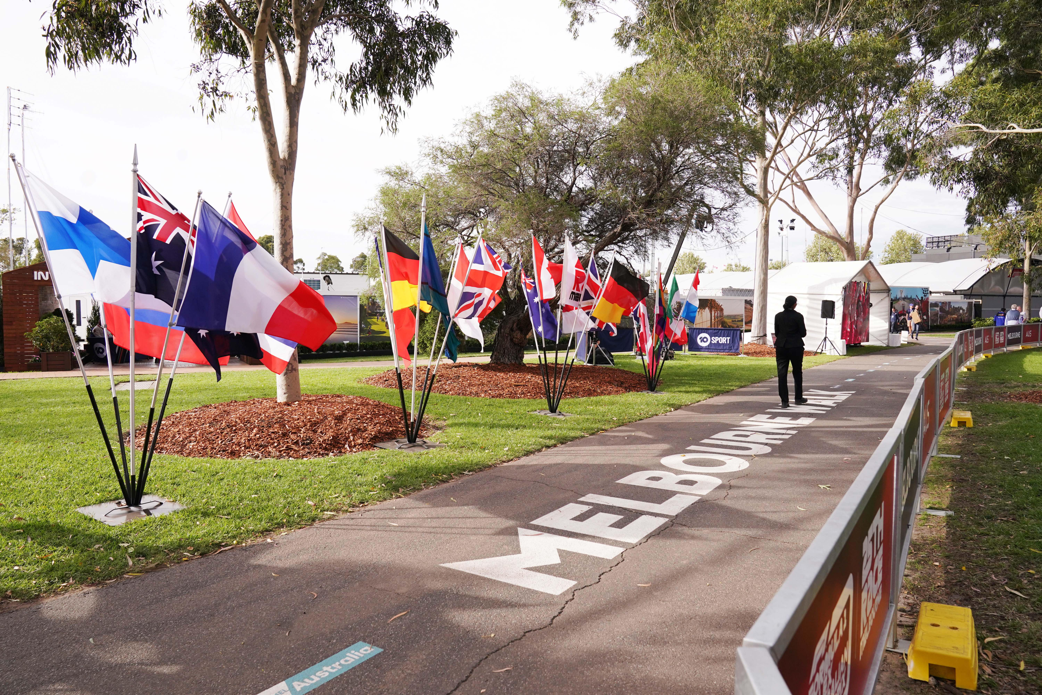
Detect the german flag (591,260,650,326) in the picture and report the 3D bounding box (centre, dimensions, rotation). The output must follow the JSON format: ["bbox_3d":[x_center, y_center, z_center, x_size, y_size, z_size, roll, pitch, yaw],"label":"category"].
[{"bbox_3d":[1.465,-0.810,10.310,0.350,0.970,1.330,2,4,28],"label":"german flag"}]

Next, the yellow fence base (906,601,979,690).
[{"bbox_3d":[1.820,1.255,2.980,0.230,0.125,0.580,2,4,32],"label":"yellow fence base"}]

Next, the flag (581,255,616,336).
[{"bbox_3d":[1.164,-0.780,10.400,0.550,1.180,0.420,-1,3,-19],"label":"flag"}]

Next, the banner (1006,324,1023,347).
[{"bbox_3d":[18.616,-0.445,26.200,2.350,0.700,0.040,-3,4,-45],"label":"banner"}]

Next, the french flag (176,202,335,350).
[{"bbox_3d":[-1.960,-0.490,5.250,0.360,1.030,1.360,2,4,28],"label":"french flag"}]

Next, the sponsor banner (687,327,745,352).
[{"bbox_3d":[6.370,-0.239,22.790,1.700,0.790,0.060,2,3,24],"label":"sponsor banner"}]

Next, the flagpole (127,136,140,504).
[{"bbox_3d":[-2.877,-0.153,5.171,0.050,2.672,0.050,2,3,0],"label":"flagpole"}]

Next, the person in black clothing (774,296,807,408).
[{"bbox_3d":[4.195,0.049,10.749,0.470,1.690,0.360,3,4,38],"label":"person in black clothing"}]

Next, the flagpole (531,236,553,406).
[{"bbox_3d":[0.305,-0.356,9.884,0.035,2.570,0.035,-7,3,0],"label":"flagpole"}]

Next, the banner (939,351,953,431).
[{"bbox_3d":[4.941,0.451,8.051,0.040,0.680,2.300,2,4,34],"label":"banner"}]

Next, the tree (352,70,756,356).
[{"bbox_3d":[0.614,-2.744,15.174,8.400,6.450,7.600,0,3,0],"label":"tree"}]

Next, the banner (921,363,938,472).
[{"bbox_3d":[3.590,0.587,6.085,0.040,0.690,2.250,2,4,34],"label":"banner"}]

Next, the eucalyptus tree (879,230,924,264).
[{"bbox_3d":[43.860,-8.184,80.292,5.600,10.850,5.600,0,3,0],"label":"eucalyptus tree"}]

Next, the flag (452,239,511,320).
[{"bbox_3d":[-0.409,-0.709,7.200,0.630,0.860,0.400,-1,3,-14],"label":"flag"}]

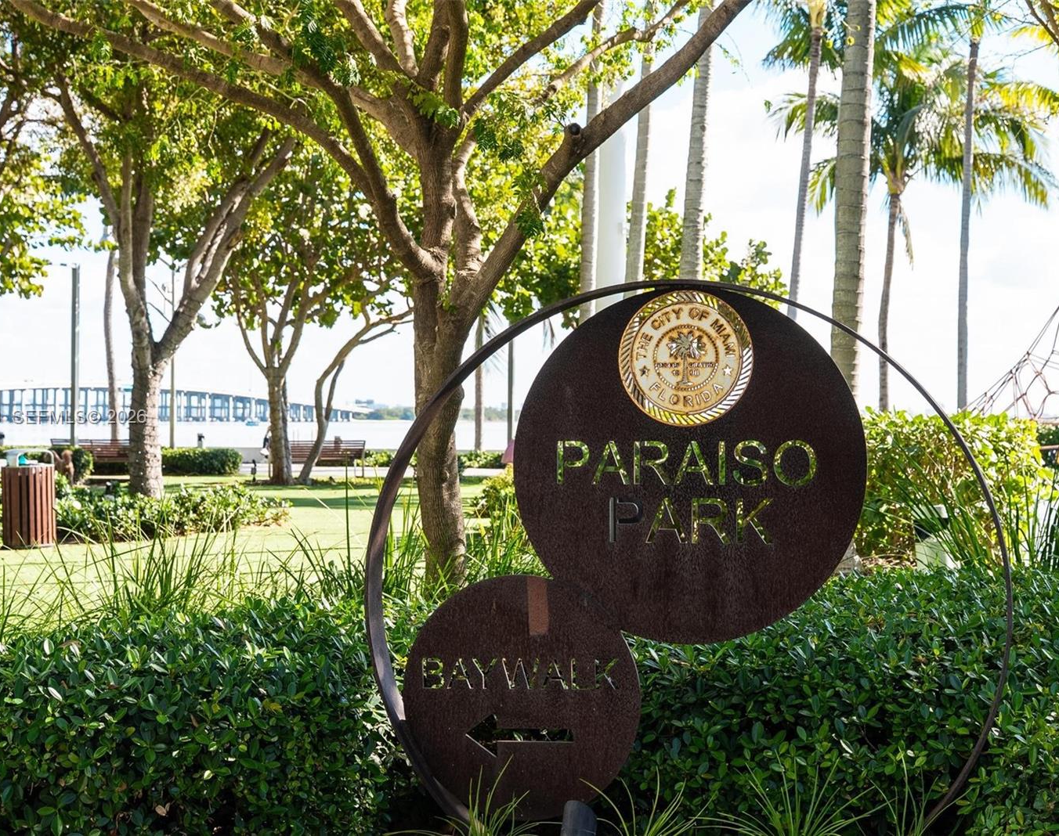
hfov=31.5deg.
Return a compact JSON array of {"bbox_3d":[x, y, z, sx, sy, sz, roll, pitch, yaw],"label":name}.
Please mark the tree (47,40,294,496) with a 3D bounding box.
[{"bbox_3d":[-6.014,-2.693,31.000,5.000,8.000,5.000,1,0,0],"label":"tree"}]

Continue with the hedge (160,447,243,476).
[{"bbox_3d":[-7.800,0.986,43.600,2.300,0.620,1.000,1,0,-20],"label":"hedge"}]

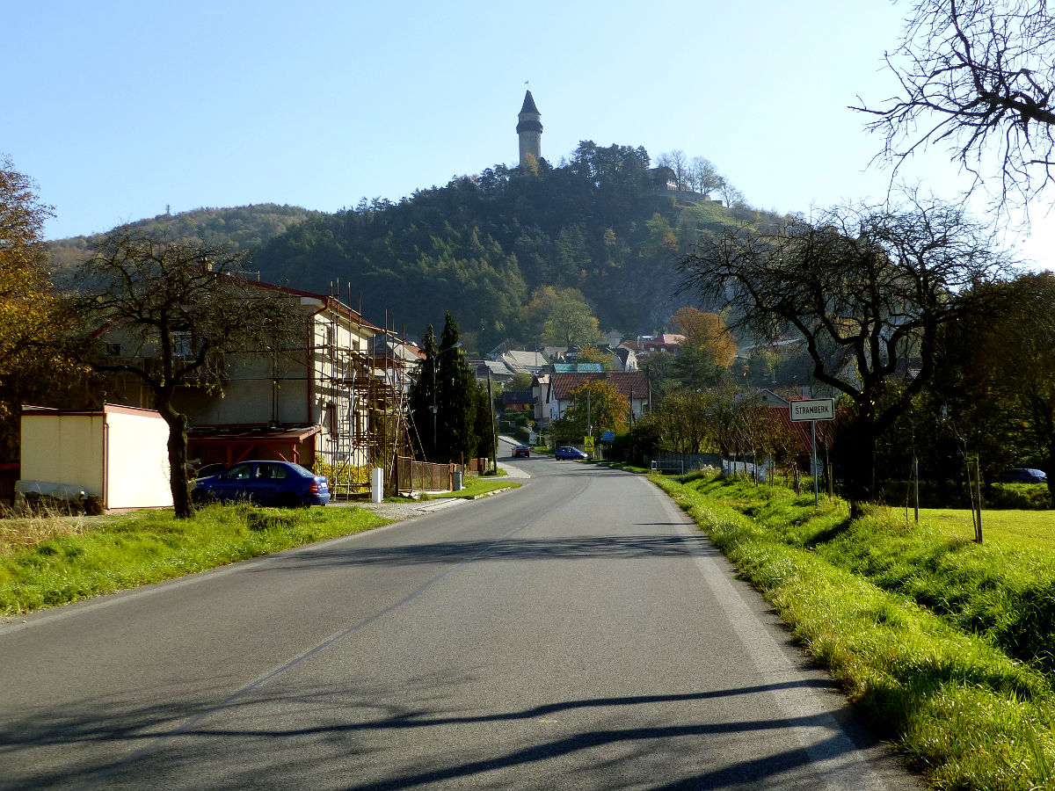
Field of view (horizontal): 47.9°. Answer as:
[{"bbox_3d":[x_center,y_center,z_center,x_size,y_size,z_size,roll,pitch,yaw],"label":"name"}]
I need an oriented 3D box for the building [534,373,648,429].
[{"bbox_3d":[8.541,0.745,155.000,13.500,7.600,10.000,0,-3,-8],"label":"building"}]

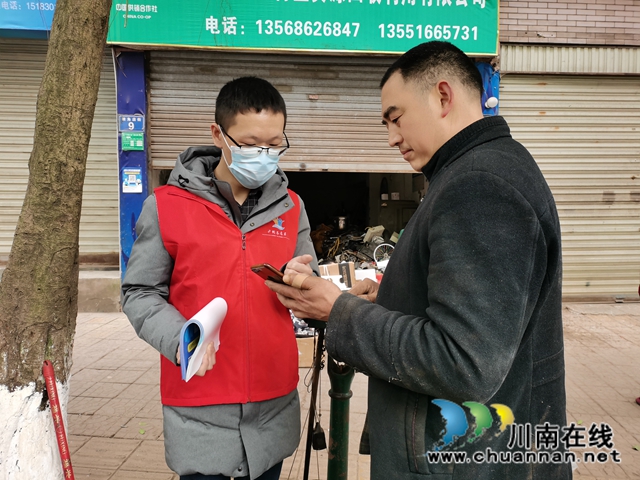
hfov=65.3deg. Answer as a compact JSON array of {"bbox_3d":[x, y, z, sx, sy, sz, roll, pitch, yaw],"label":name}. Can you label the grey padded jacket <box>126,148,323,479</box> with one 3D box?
[{"bbox_3d":[-0.266,0.178,1.360,0.530,0.860,0.390,-2,6,-23],"label":"grey padded jacket"}]

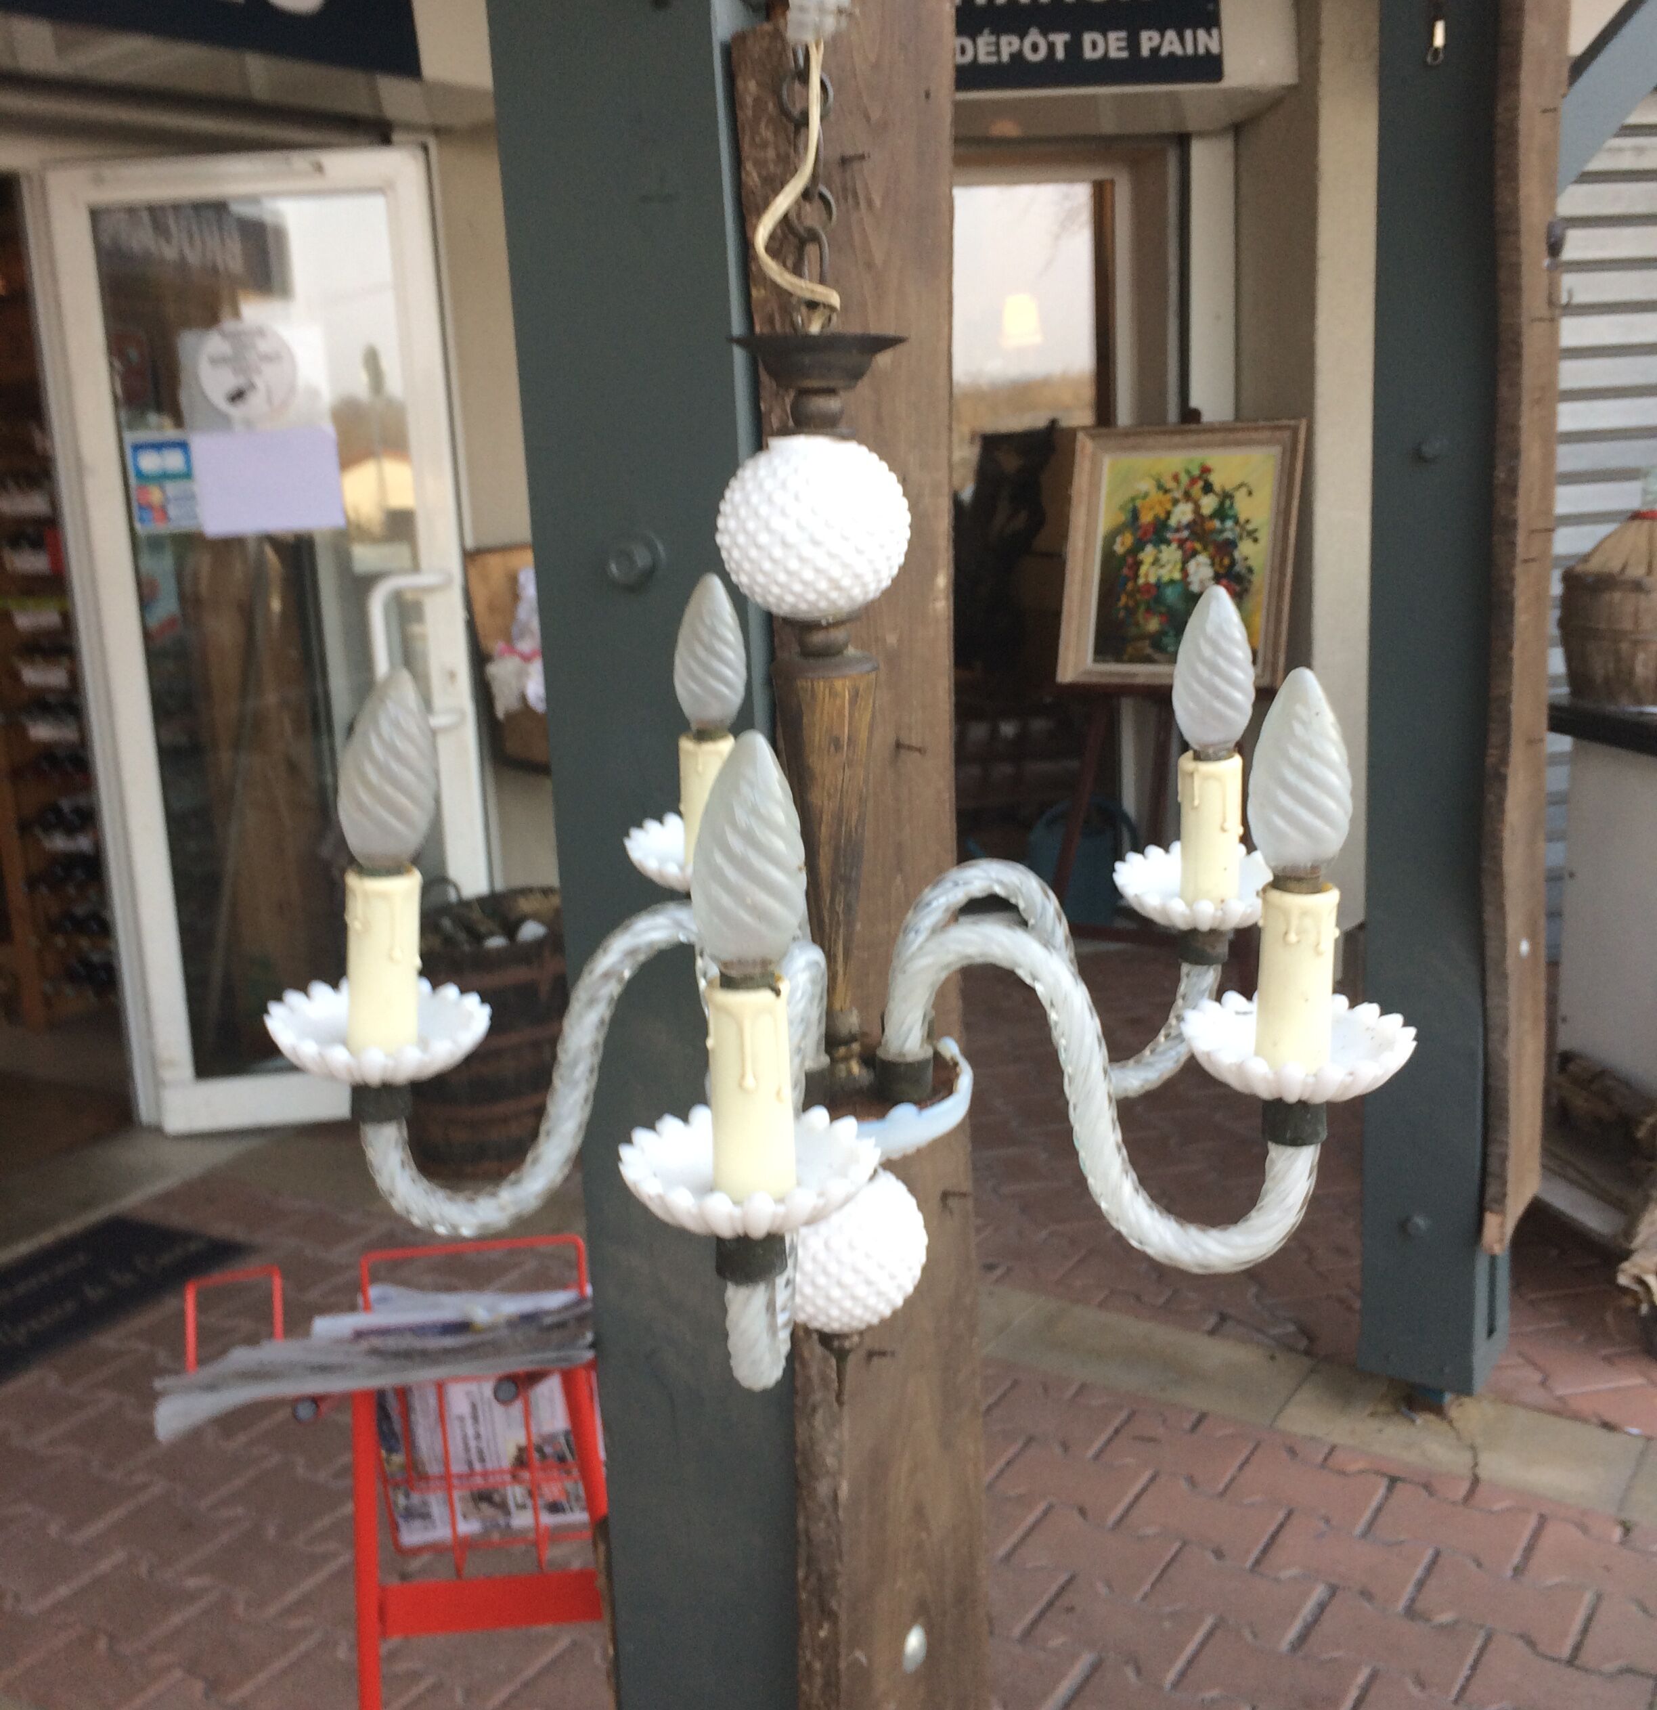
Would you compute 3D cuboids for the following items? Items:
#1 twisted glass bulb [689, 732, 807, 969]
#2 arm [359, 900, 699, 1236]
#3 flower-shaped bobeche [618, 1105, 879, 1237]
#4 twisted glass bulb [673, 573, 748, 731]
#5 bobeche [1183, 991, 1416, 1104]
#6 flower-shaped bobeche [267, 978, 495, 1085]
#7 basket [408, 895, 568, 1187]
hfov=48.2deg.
[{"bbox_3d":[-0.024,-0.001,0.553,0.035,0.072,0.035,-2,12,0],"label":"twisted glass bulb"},{"bbox_3d":[-0.096,0.084,0.725,0.172,0.125,0.018,-6,12,-15],"label":"arm"},{"bbox_3d":[-0.024,0.103,0.576,0.081,0.026,0.081,-2,12,0],"label":"flower-shaped bobeche"},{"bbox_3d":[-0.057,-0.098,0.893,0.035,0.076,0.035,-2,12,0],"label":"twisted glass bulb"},{"bbox_3d":[0.166,0.073,0.656,0.081,0.026,0.081,-2,12,0],"label":"bobeche"},{"bbox_3d":[-0.168,0.070,0.701,0.081,0.026,0.081,-2,12,0],"label":"flower-shaped bobeche"},{"bbox_3d":[-0.690,0.376,3.904,0.440,0.500,0.440,-2,12,0],"label":"basket"}]

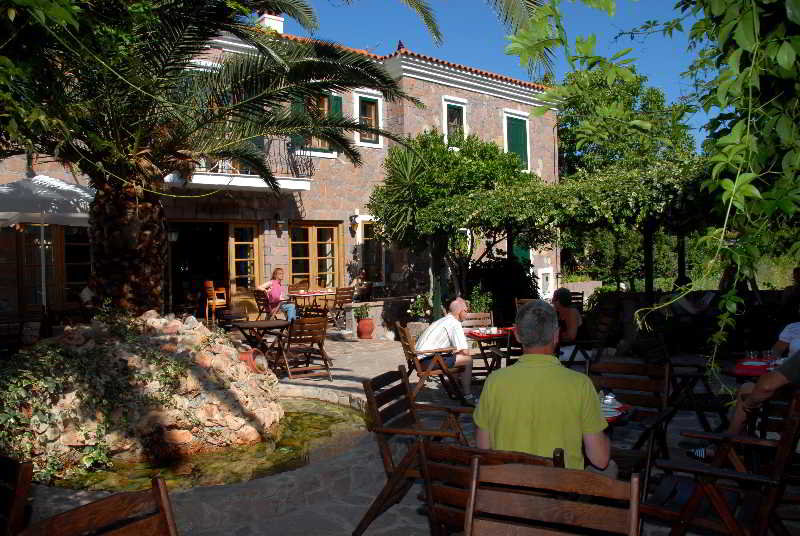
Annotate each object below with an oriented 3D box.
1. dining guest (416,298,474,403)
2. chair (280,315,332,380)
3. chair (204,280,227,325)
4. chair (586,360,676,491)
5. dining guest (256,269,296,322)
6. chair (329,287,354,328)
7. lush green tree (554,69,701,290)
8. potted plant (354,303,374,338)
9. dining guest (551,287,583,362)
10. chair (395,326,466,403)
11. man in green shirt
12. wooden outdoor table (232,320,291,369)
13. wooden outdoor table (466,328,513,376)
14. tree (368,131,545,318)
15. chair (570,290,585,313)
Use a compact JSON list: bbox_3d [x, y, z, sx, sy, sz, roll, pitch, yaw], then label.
[{"bbox_3d":[0.500,0.917,6.500,0.760,1.190,0.520,-2,0,-29],"label":"dining guest"},{"bbox_3d":[-1.400,1.145,8.700,0.600,0.880,0.620,-2,0,-24],"label":"chair"},{"bbox_3d":[-4.145,0.811,13.500,0.480,0.920,0.460,-1,1,18],"label":"chair"},{"bbox_3d":[1.385,1.035,3.580,0.560,0.880,0.600,-1,1,14],"label":"chair"},{"bbox_3d":[-2.795,0.626,13.600,0.820,1.250,0.500,-2,1,-22],"label":"dining guest"},{"bbox_3d":[-1.320,0.880,13.250,0.600,0.880,0.580,-2,0,-28],"label":"chair"},{"bbox_3d":[7.550,-2.850,20.000,4.900,7.600,4.700,-2,0,0],"label":"lush green tree"},{"bbox_3d":[-0.765,1.130,12.950,0.430,0.780,0.430,-2,0,0],"label":"potted plant"},{"bbox_3d":[1.780,0.850,6.800,0.680,1.250,0.470,-2,0,18],"label":"dining guest"},{"bbox_3d":[0.349,1.014,6.650,0.600,0.880,0.540,-2,1,-22],"label":"chair"},{"bbox_3d":[0.664,0.842,2.780,0.560,1.330,0.820,-1,1,18],"label":"man in green shirt"},{"bbox_3d":[-2.155,1.115,9.150,0.720,0.740,0.720,-2,1,-30],"label":"wooden outdoor table"},{"bbox_3d":[0.970,1.136,7.050,0.770,0.730,0.770,-2,0,34],"label":"wooden outdoor table"},{"bbox_3d":[1.090,-0.575,11.800,3.250,3.850,3.000,-2,1,0],"label":"tree"},{"bbox_3d":[3.089,0.873,10.700,0.540,0.880,0.580,-1,1,18],"label":"chair"}]

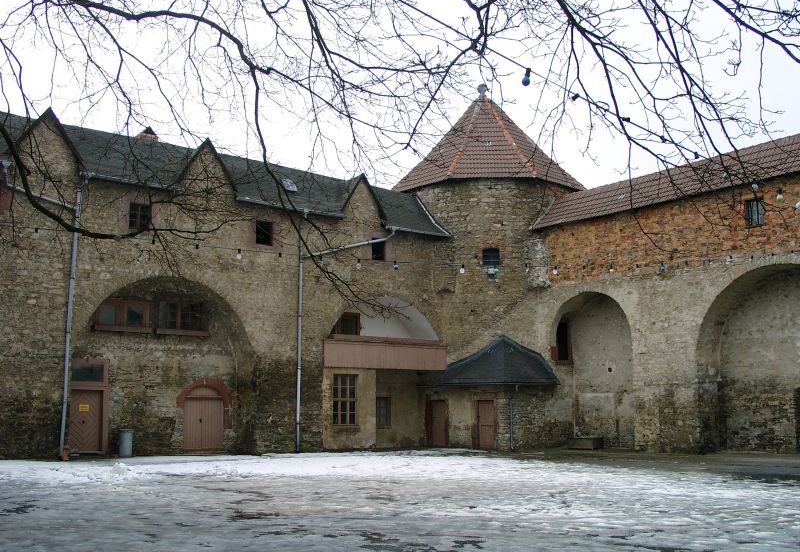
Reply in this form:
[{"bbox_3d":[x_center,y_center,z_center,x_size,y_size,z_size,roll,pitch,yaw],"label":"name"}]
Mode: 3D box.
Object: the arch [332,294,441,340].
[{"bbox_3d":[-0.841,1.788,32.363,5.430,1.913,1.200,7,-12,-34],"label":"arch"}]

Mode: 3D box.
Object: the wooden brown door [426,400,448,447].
[{"bbox_3d":[1.628,6.169,32.892,0.150,1.893,1.090,9,-13,-43],"label":"wooden brown door"}]

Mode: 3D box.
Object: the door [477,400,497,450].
[{"bbox_3d":[3.433,5.891,31.043,0.150,1.922,0.971,9,-13,-43],"label":"door"}]

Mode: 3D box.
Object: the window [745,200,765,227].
[{"bbox_3d":[12.280,-2.183,27.228,0.200,0.984,0.683,9,-13,-41],"label":"window"}]

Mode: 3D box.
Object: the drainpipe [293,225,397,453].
[{"bbox_3d":[-2.001,2.379,30.642,4.599,8.797,0.200,7,-12,-34],"label":"drainpipe"}]

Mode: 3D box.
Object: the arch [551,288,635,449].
[{"bbox_3d":[8.117,3.822,31.828,1.300,6.229,3.875,9,-13,-41],"label":"arch"}]

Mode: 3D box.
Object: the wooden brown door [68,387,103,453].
[{"bbox_3d":[-10.524,4.864,26.419,1.140,2.074,0.150,7,-12,-34],"label":"wooden brown door"}]

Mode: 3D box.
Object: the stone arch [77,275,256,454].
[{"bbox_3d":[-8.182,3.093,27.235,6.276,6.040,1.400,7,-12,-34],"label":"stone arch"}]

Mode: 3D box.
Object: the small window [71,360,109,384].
[{"bbox_3d":[-10.549,3.275,26.673,1.199,0.741,0.150,7,-12,-34],"label":"small window"}]

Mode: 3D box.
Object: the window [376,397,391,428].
[{"bbox_3d":[-0.713,5.740,33.058,0.753,1.326,0.150,7,-12,-34],"label":"window"}]

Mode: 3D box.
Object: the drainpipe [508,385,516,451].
[{"bbox_3d":[4.230,5.367,29.754,0.220,2.461,0.220,0,-10,0],"label":"drainpipe"}]

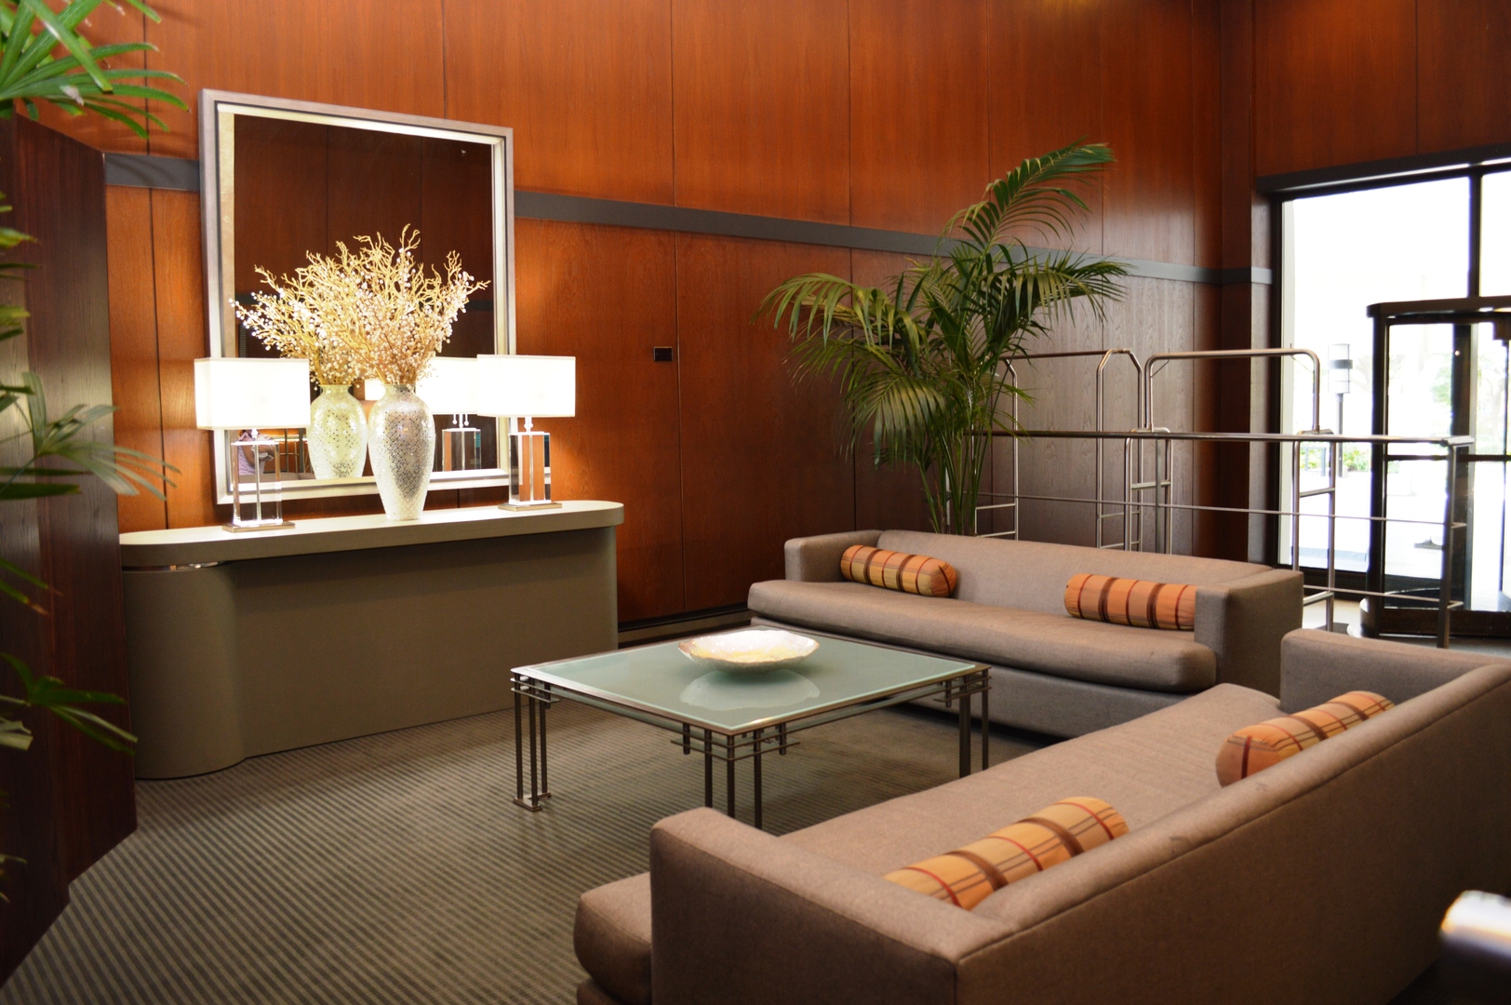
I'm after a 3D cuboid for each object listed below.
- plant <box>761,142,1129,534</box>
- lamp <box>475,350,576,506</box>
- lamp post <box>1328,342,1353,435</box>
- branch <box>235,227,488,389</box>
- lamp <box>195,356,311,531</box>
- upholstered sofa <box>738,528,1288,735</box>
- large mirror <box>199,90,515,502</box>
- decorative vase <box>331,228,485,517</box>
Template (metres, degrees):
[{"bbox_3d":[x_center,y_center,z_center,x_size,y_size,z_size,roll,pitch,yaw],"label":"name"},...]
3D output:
[{"bbox_3d":[1.016,-0.555,5.999,1.400,2.579,1.500,-5,6,-39],"label":"plant"},{"bbox_3d":[-1.016,-0.305,5.016,0.377,0.666,0.267,-5,6,-39],"label":"lamp"},{"bbox_3d":[10.602,-1.667,20.500,0.420,2.394,0.420,-5,6,-39],"label":"lamp post"},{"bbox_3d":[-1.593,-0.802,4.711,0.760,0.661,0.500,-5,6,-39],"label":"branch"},{"bbox_3d":[-1.901,-0.219,4.303,0.362,0.646,0.267,-5,6,-39],"label":"lamp"},{"bbox_3d":[1.001,0.530,4.718,0.831,0.620,2.189,-5,6,-39],"label":"upholstered sofa"},{"bbox_3d":[-1.671,-0.873,4.938,1.356,1.651,0.070,-5,6,-39],"label":"large mirror"},{"bbox_3d":[-1.430,-0.528,4.665,0.460,1.174,0.460,-5,6,-39],"label":"decorative vase"}]

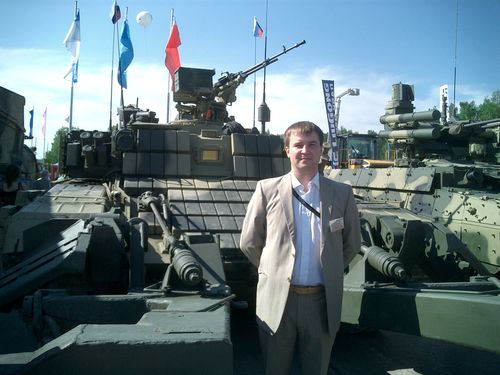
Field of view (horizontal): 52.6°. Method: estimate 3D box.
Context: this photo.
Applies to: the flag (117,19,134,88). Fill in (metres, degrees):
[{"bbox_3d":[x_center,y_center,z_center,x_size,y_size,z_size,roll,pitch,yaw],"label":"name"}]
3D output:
[{"bbox_3d":[-3.998,-4.289,16.300,0.500,2.200,0.350,2,-1,-11],"label":"flag"}]

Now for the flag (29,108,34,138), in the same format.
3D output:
[{"bbox_3d":[-17.722,-5.150,41.000,0.500,2.400,0.350,2,-1,-17],"label":"flag"}]

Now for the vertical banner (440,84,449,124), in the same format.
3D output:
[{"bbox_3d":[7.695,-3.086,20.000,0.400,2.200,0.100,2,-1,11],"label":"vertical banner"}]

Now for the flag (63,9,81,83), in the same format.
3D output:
[{"bbox_3d":[-5.634,-4.495,16.000,0.600,2.300,0.350,2,-1,-17],"label":"flag"}]

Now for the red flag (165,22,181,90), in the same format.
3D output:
[{"bbox_3d":[-2.498,-4.266,16.400,0.530,2.300,0.350,2,-1,-9],"label":"red flag"}]

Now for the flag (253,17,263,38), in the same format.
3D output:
[{"bbox_3d":[0.123,-2.627,8.300,0.180,0.360,0.080,2,-1,0],"label":"flag"}]

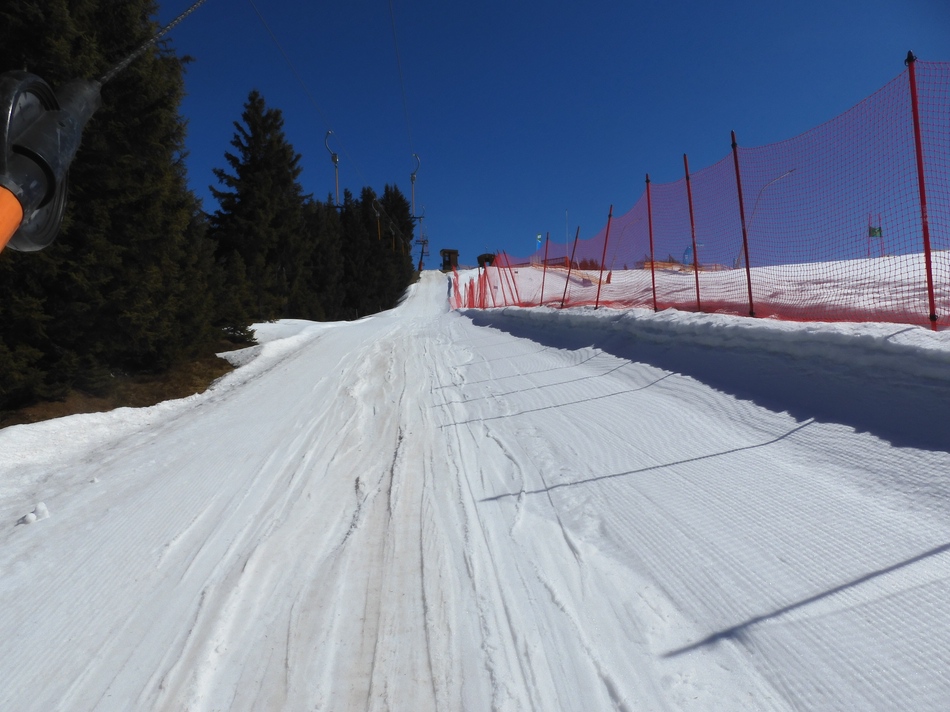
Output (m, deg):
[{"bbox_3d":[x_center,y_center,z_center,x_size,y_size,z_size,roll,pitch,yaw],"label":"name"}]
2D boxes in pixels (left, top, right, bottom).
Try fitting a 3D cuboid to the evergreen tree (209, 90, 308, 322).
[{"bbox_3d":[-9.534,-6.540,29.000,4.500,10.400,4.500,-1,-2,0],"label":"evergreen tree"}]

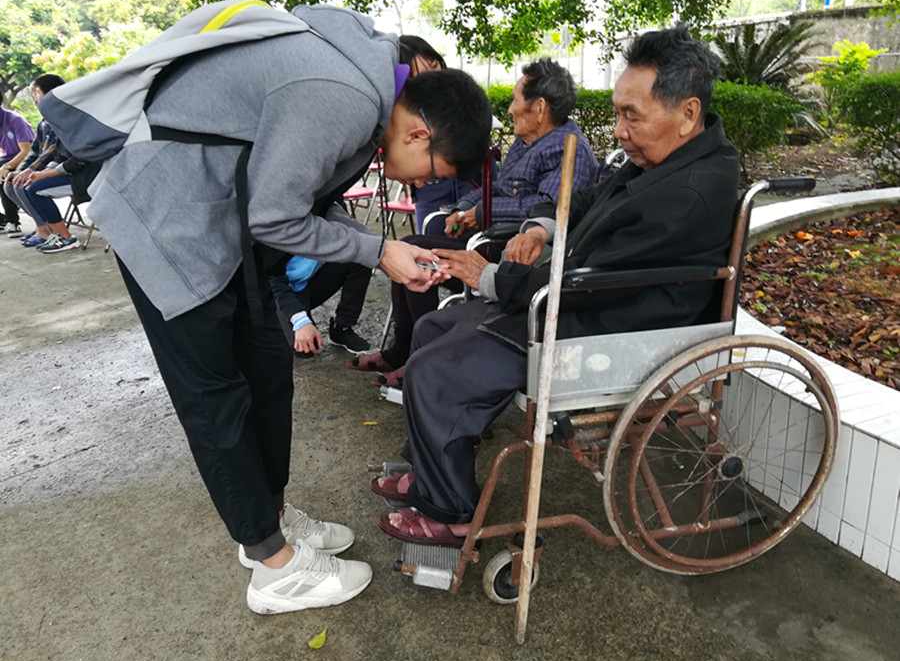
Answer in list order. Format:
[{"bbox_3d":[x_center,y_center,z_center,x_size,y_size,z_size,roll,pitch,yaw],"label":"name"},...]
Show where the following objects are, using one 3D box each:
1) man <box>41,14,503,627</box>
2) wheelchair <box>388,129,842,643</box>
[{"bbox_3d":[-0.308,-0.015,1.524,0.880,1.320,0.520,-7,19,-10],"label":"man"},{"bbox_3d":[0.332,0.090,1.707,1.090,0.930,0.640,-7,19,-10],"label":"wheelchair"}]

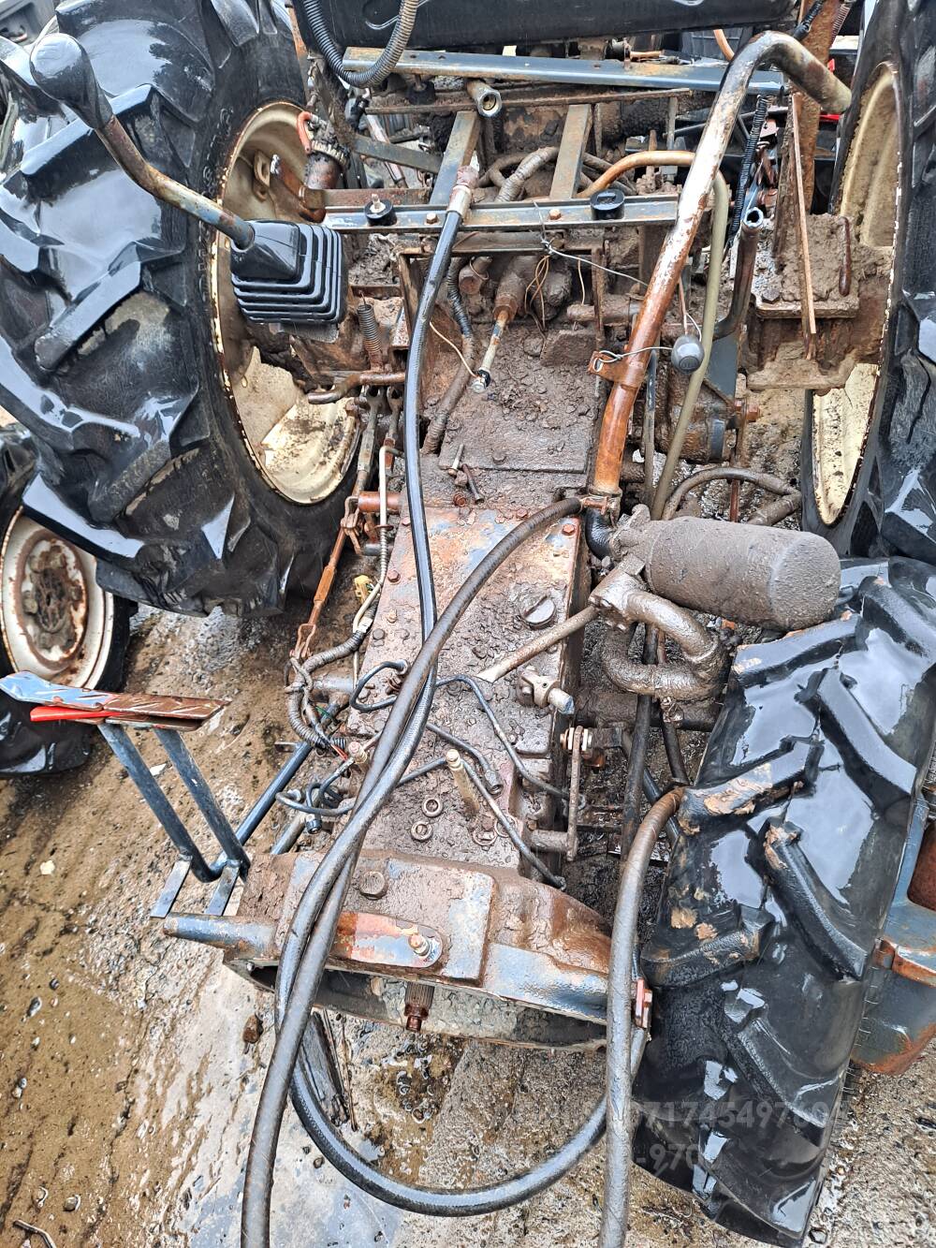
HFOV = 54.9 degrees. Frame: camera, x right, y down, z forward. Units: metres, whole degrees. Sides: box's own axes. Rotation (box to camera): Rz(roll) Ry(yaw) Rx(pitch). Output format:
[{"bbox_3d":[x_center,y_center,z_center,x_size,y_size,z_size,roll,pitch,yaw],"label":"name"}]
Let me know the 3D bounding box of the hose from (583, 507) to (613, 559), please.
[{"bbox_3d":[0.160,-0.112,1.100,0.042,0.072,0.036,4,38,13],"label":"hose"}]

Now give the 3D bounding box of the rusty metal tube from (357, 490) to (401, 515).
[{"bbox_3d":[-0.112,-0.153,1.140,0.059,0.026,0.026,4,59,13],"label":"rusty metal tube"}]

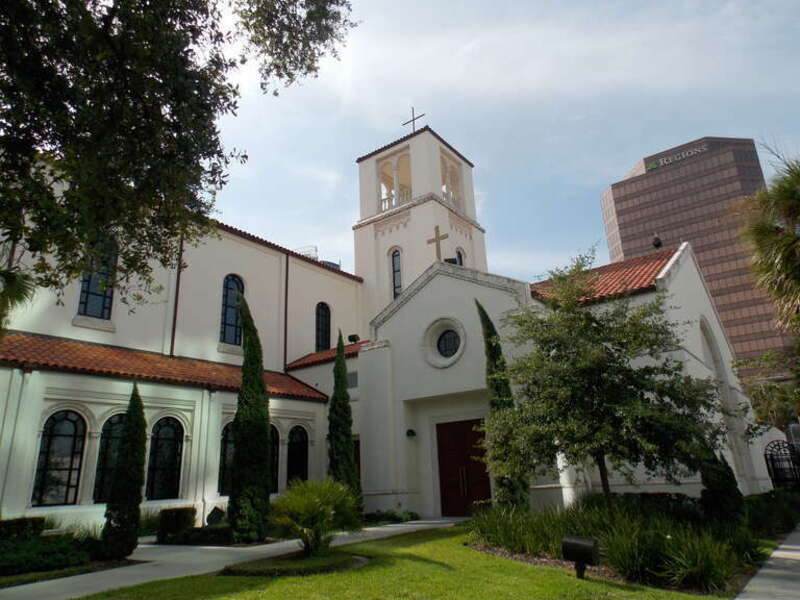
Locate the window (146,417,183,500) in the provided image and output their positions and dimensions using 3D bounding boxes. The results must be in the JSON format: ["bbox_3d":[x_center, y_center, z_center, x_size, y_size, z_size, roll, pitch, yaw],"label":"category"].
[{"bbox_3d":[-7.711,5.211,18.324,0.180,2.620,1.150,-15,-22,34],"label":"window"}]

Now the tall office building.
[{"bbox_3d":[84.086,3.649,150.614,39.500,82.500,38.000,-15,-22,34],"label":"tall office building"}]

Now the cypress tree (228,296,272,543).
[{"bbox_3d":[-4.564,3.532,17.367,1.100,7.320,1.150,-2,-18,-1],"label":"cypress tree"}]

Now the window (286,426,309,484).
[{"bbox_3d":[-4.481,6.987,24.470,0.250,2.820,1.220,-15,-22,34],"label":"window"}]

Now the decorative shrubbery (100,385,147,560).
[{"bbox_3d":[-6.749,4.167,13.855,0.900,4.120,0.900,-15,-22,34],"label":"decorative shrubbery"}]

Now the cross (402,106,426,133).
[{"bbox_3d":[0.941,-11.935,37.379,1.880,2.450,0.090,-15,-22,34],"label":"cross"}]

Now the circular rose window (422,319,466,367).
[{"bbox_3d":[1.654,1.531,19.553,1.760,1.770,0.300,-15,-22,34],"label":"circular rose window"}]

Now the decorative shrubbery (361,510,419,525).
[{"bbox_3d":[-0.316,7.902,20.402,2.600,0.460,0.800,-15,-22,34],"label":"decorative shrubbery"}]

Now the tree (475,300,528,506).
[{"bbox_3d":[3.035,3.129,16.802,1.100,6.800,1.050,-15,-22,34],"label":"tree"}]

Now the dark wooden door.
[{"bbox_3d":[2.162,5.731,18.922,1.920,3.120,0.130,-15,-22,34],"label":"dark wooden door"}]

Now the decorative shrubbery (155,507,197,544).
[{"bbox_3d":[-6.459,6.461,15.986,0.850,0.960,0.850,-15,-22,34],"label":"decorative shrubbery"}]

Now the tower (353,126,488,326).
[{"bbox_3d":[1.573,1.033,34.905,6.100,22.350,6.200,-15,-22,34],"label":"tower"}]

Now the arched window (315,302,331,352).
[{"bbox_3d":[-4.333,1.561,31.408,0.250,2.990,1.200,-15,-22,34],"label":"arched window"}]

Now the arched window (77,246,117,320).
[{"bbox_3d":[-11.075,-0.927,20.559,0.180,3.250,1.150,-15,-22,34],"label":"arched window"}]

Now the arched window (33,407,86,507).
[{"bbox_3d":[-9.646,4.482,15.830,0.180,2.600,1.160,-15,-22,34],"label":"arched window"}]

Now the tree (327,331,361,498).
[{"bbox_3d":[-1.963,4.530,20.262,1.150,6.960,1.200,-2,-18,-1],"label":"tree"}]

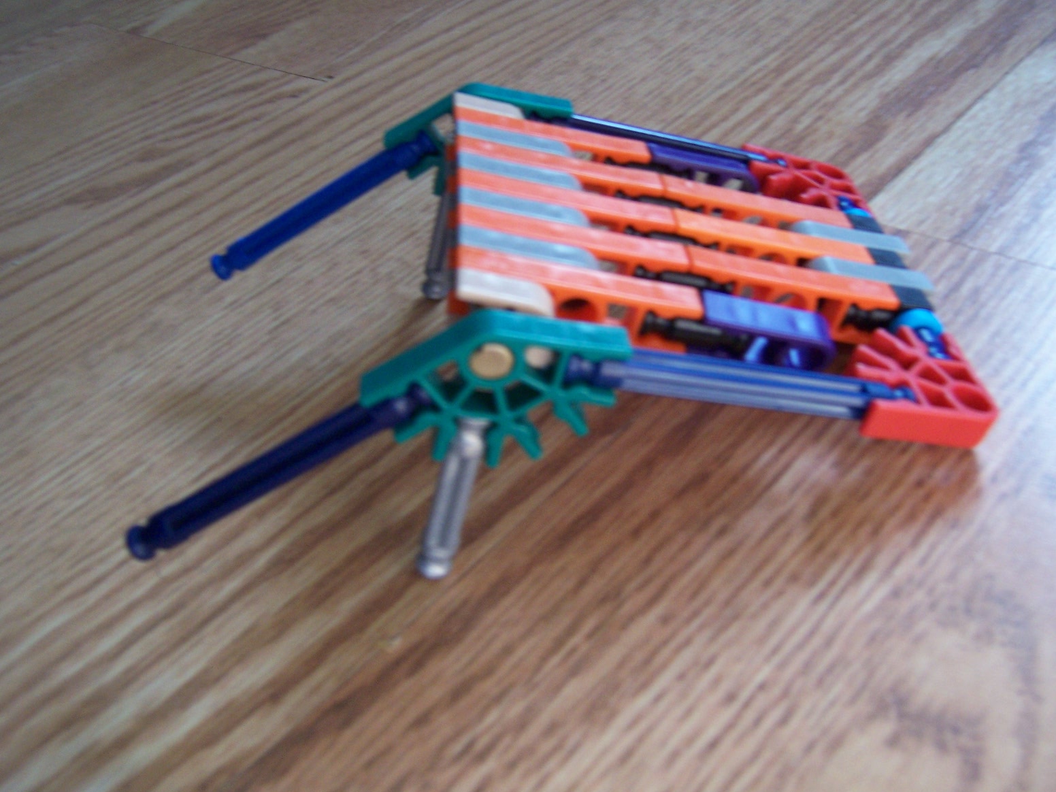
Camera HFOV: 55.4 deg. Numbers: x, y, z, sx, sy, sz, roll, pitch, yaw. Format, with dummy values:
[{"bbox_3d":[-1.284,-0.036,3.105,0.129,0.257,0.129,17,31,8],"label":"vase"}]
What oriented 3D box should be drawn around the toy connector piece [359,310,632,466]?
[{"bbox_3d":[-0.004,-0.002,0.138,0.037,0.023,0.006,-9,39,3],"label":"toy connector piece"}]

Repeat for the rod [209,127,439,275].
[{"bbox_3d":[-0.043,-0.039,0.208,0.054,0.006,0.006,-28,37,16],"label":"rod"}]

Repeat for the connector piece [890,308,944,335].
[{"bbox_3d":[0.065,-0.010,0.169,0.010,0.010,0.003,8,38,-13],"label":"connector piece"}]

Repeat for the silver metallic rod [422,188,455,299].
[{"bbox_3d":[-0.017,-0.035,0.210,0.006,0.033,0.006,9,38,-12],"label":"silver metallic rod"}]

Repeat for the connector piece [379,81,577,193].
[{"bbox_3d":[-0.009,-0.050,0.198,0.037,0.023,0.006,-9,39,3],"label":"connector piece"}]

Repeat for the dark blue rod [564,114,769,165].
[{"bbox_3d":[0.026,-0.051,0.205,0.054,0.006,0.006,7,38,-12],"label":"dark blue rod"}]

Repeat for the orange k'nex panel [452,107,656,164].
[{"bbox_3d":[0.004,-0.044,0.185,0.036,0.009,0.006,8,38,-11],"label":"orange k'nex panel"}]

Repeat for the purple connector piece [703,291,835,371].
[{"bbox_3d":[0.036,-0.009,0.152,0.022,0.009,0.006,8,38,-11],"label":"purple connector piece"}]

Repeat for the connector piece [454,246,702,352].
[{"bbox_3d":[0.007,-0.014,0.147,0.036,0.009,0.006,8,38,-11],"label":"connector piece"}]

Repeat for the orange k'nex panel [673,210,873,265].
[{"bbox_3d":[0.042,-0.024,0.179,0.037,0.010,0.006,8,38,-13],"label":"orange k'nex panel"}]

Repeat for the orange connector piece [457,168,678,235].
[{"bbox_3d":[0.005,-0.029,0.171,0.037,0.010,0.006,8,38,-13],"label":"orange connector piece"}]

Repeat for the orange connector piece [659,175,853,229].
[{"bbox_3d":[0.040,-0.031,0.182,0.036,0.009,0.006,8,38,-11],"label":"orange connector piece"}]

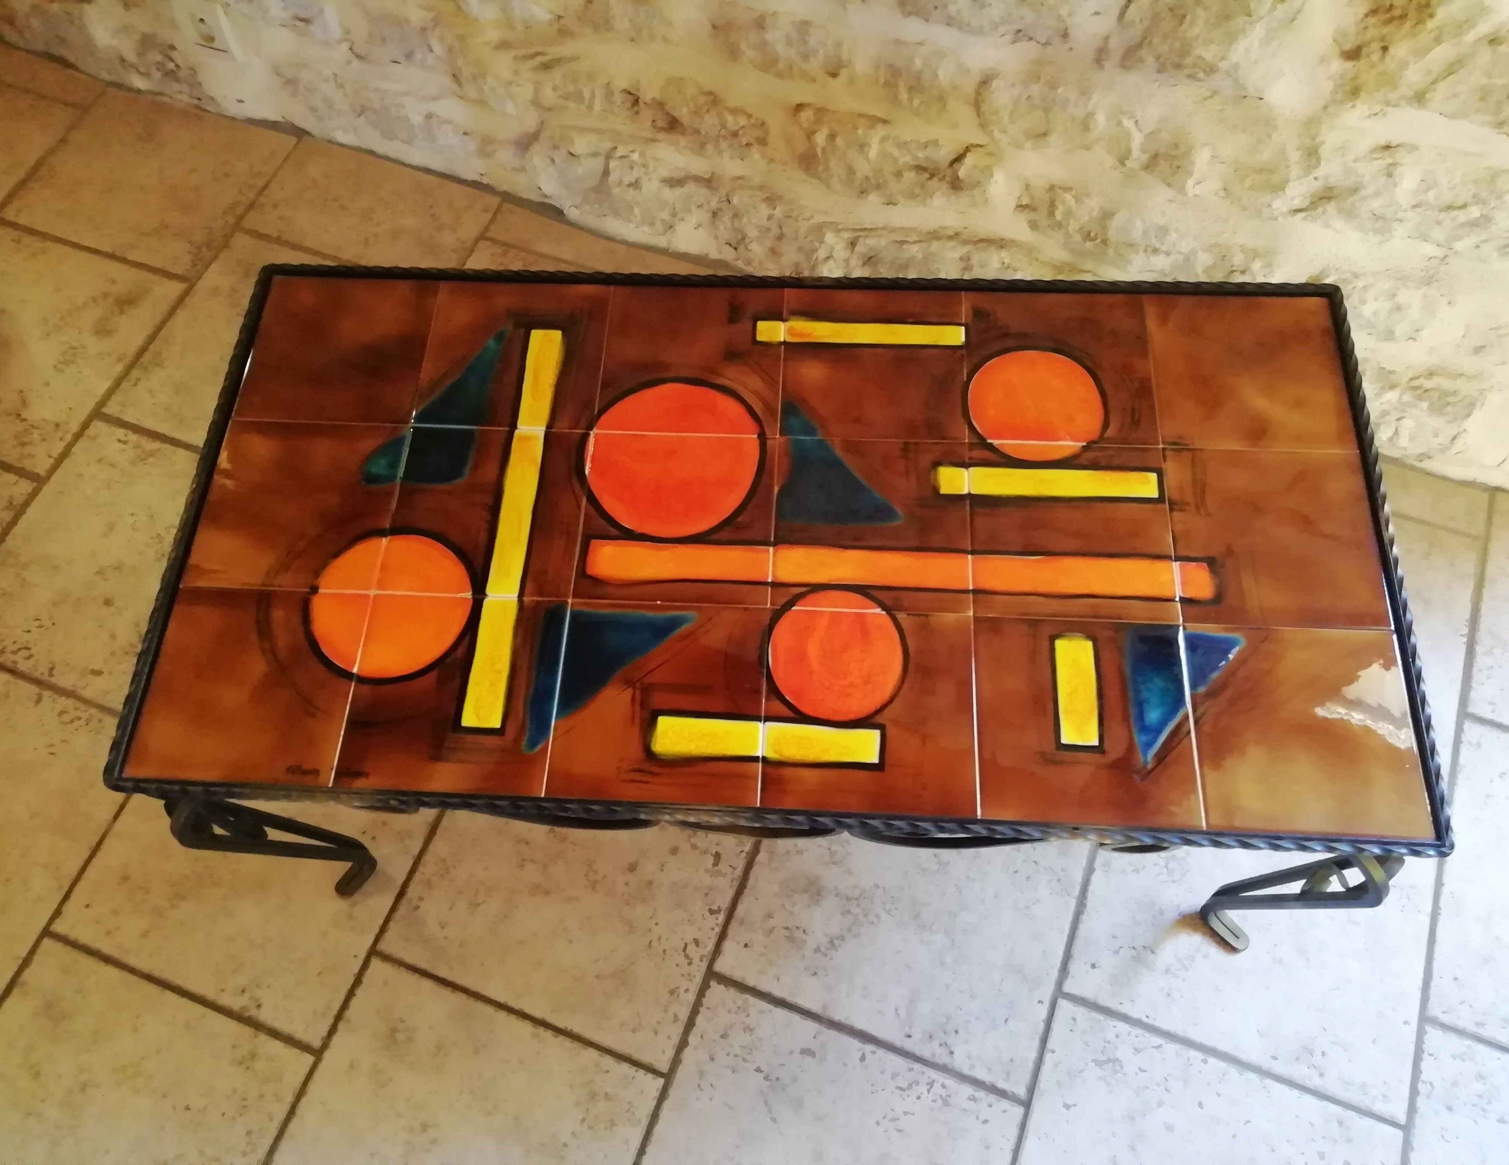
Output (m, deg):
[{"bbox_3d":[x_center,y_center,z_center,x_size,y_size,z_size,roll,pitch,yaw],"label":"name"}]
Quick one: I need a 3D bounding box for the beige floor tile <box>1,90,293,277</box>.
[{"bbox_3d":[-0.889,-0.594,1.723,0.332,0.010,0.285,19,66,11],"label":"beige floor tile"}]

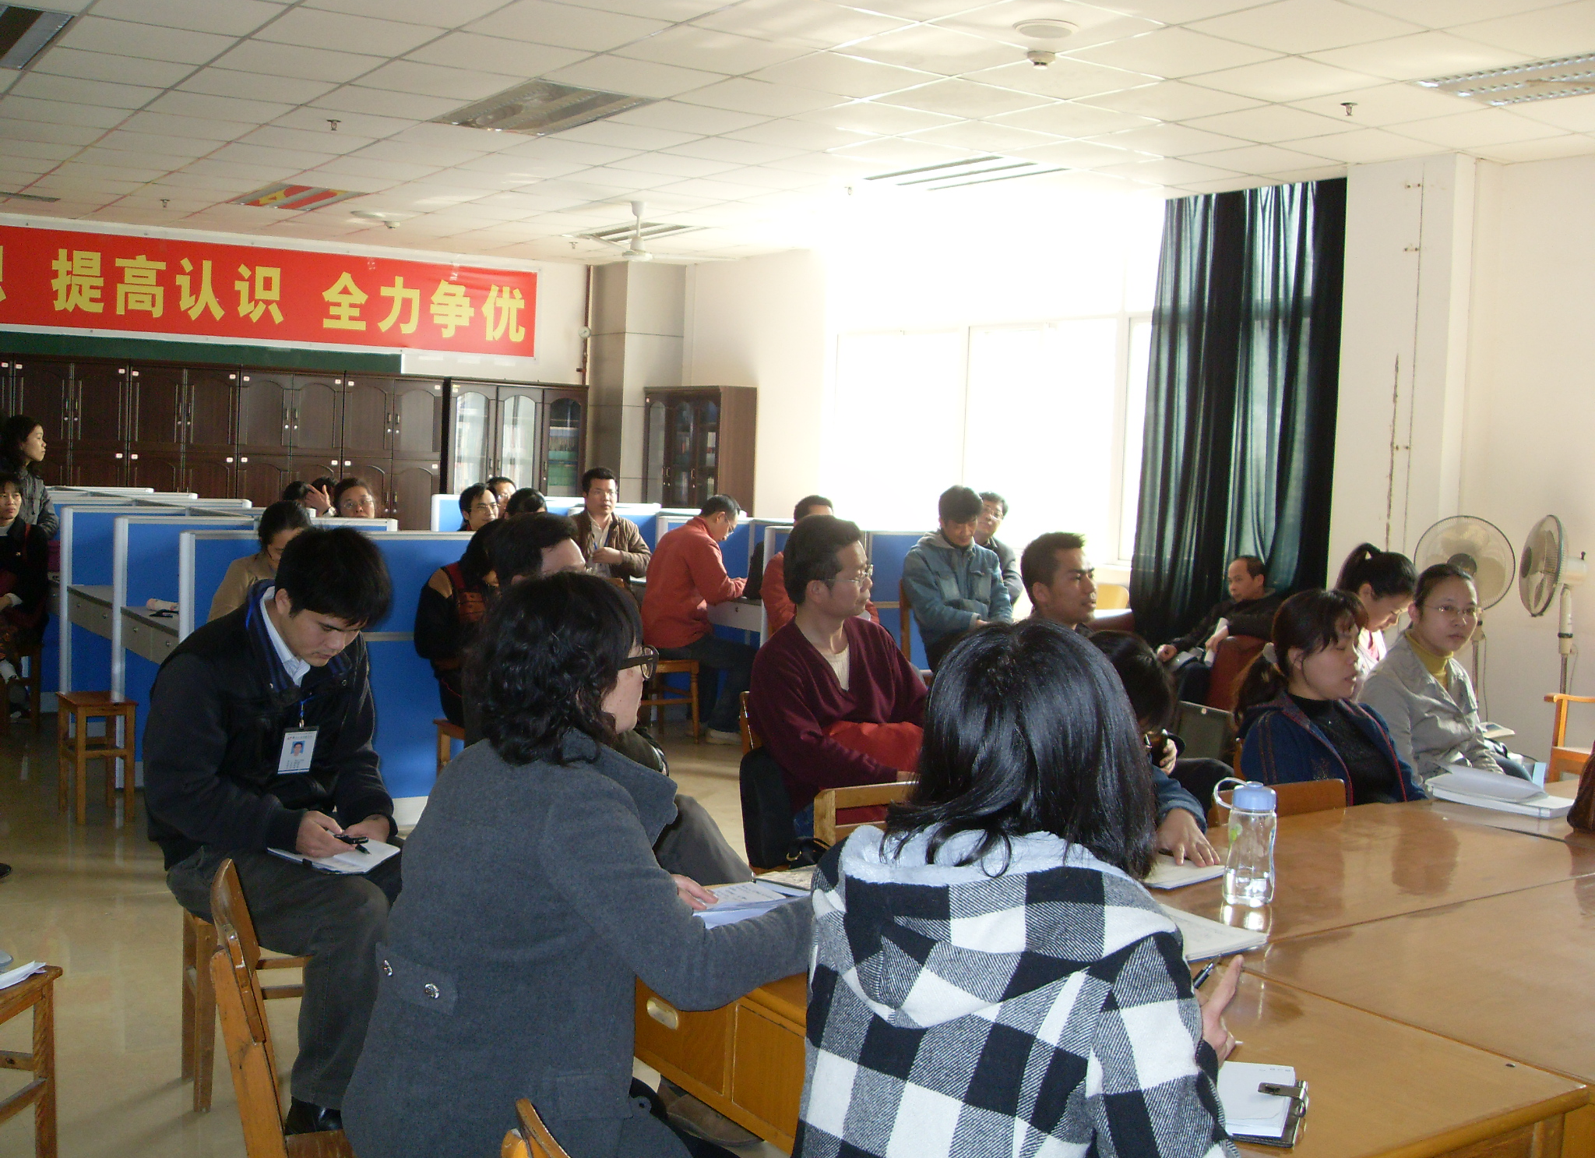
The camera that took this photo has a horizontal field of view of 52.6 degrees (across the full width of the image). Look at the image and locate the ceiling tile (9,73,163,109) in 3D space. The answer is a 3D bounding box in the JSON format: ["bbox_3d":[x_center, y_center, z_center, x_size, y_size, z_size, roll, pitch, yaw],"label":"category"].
[{"bbox_3d":[-3.326,-2.281,7.559,0.600,0.030,0.600,-1,6,-34],"label":"ceiling tile"}]

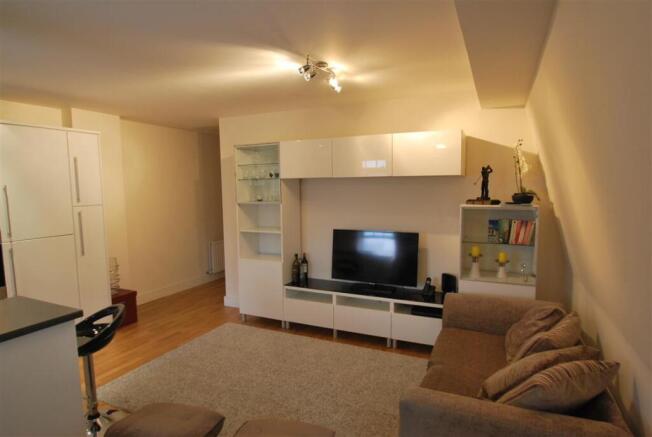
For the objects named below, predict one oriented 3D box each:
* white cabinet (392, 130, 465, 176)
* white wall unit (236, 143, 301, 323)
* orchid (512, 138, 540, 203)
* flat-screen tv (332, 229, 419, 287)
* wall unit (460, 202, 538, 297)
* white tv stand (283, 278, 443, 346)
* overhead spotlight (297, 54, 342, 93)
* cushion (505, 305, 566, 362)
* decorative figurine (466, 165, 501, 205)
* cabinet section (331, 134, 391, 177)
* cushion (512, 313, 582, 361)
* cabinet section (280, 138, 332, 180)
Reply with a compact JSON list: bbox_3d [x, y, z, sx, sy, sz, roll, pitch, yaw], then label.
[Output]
[{"bbox_3d":[0.965,-0.583,3.223,0.595,0.380,0.410,1,5,24],"label":"white cabinet"},{"bbox_3d":[-0.659,0.194,4.038,0.600,2.020,0.420,1,5,24],"label":"white wall unit"},{"bbox_3d":[1.681,-0.395,2.905,0.200,0.560,0.200,1,5,24],"label":"orchid"},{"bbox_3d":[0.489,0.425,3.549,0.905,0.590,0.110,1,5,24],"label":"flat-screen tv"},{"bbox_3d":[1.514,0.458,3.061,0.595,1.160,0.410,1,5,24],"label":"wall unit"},{"bbox_3d":[0.428,0.985,3.608,1.770,0.485,0.420,1,5,24],"label":"white tv stand"},{"bbox_3d":[-0.045,-1.082,2.589,0.300,0.160,0.310,-1,5,0],"label":"overhead spotlight"},{"bbox_3d":[1.401,0.761,2.294,0.150,0.410,0.410,43,20,6],"label":"cushion"},{"bbox_3d":[1.389,-0.302,3.041,0.270,0.360,0.150,1,5,24],"label":"decorative figurine"},{"bbox_3d":[0.421,-0.596,3.470,0.600,0.380,0.410,1,5,24],"label":"cabinet section"},{"bbox_3d":[1.392,0.743,2.153,0.150,0.420,0.410,40,20,2],"label":"cushion"},{"bbox_3d":[-0.123,-0.626,3.730,0.600,0.390,0.410,1,5,25],"label":"cabinet section"}]

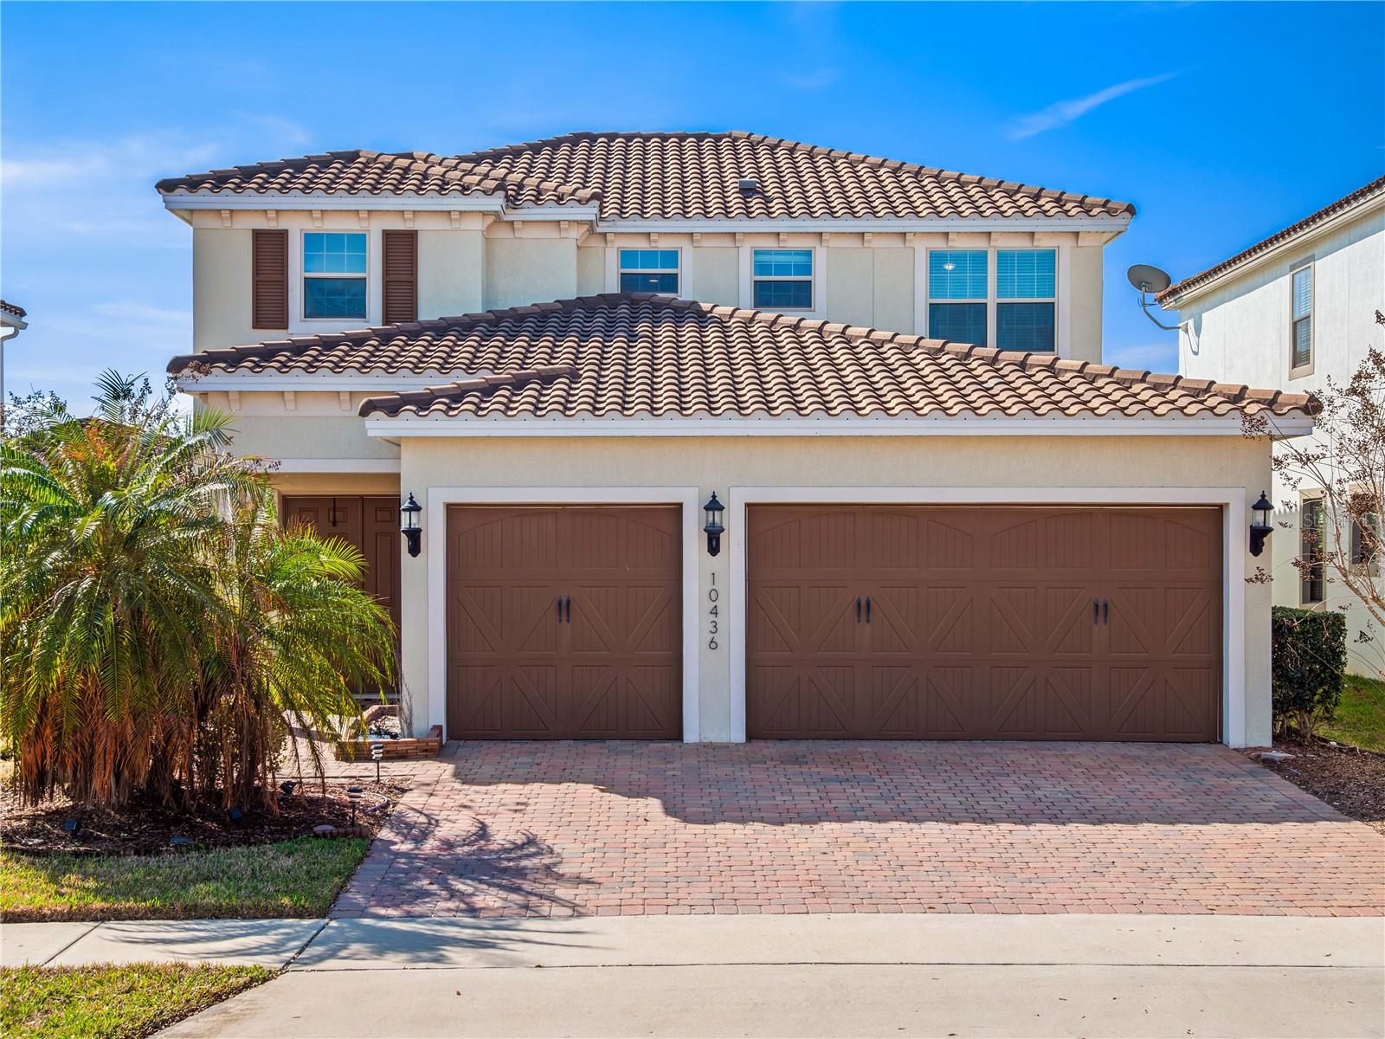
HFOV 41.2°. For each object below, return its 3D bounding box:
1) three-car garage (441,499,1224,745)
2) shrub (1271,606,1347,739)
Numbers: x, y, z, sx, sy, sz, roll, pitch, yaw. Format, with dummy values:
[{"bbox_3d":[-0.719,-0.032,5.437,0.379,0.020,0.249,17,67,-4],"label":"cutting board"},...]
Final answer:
[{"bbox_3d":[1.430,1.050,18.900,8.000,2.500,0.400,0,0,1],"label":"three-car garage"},{"bbox_3d":[6.480,1.655,19.500,0.900,1.380,1.000,0,0,1],"label":"shrub"}]

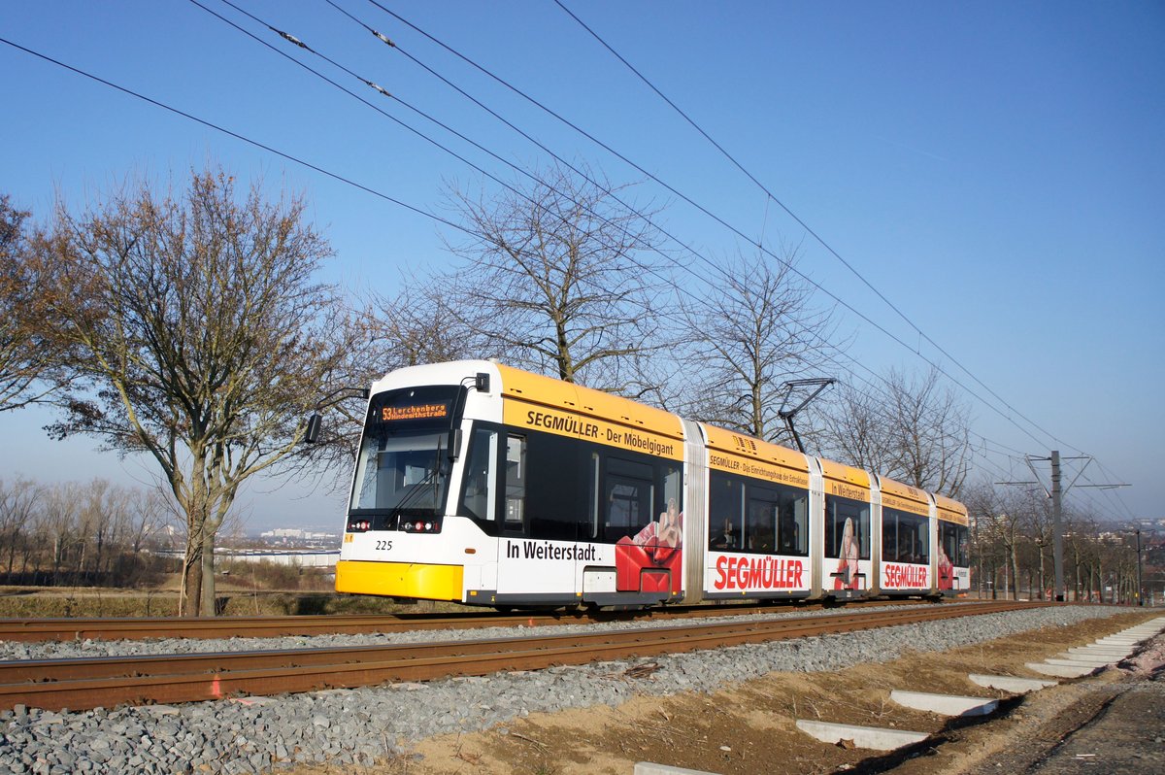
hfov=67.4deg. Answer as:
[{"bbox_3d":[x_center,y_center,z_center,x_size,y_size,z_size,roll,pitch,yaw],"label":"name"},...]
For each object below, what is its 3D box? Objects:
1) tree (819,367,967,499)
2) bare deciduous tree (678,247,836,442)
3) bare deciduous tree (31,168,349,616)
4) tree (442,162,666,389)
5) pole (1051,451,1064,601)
[{"bbox_3d":[15.694,4.401,43.390,7.520,10.850,6.390,2,-9,0],"label":"tree"},{"bbox_3d":[5.737,1.060,28.685,5.240,11.550,5.240,2,-9,0],"label":"bare deciduous tree"},{"bbox_3d":[-6.694,-0.020,14.640,5.360,7.590,5.200,2,-9,0],"label":"bare deciduous tree"},{"bbox_3d":[-0.797,-0.261,21.880,5.740,11.200,5.570,2,-9,0],"label":"tree"},{"bbox_3d":[23.175,6.718,42.565,0.380,7.240,0.380,-5,-10,35],"label":"pole"}]

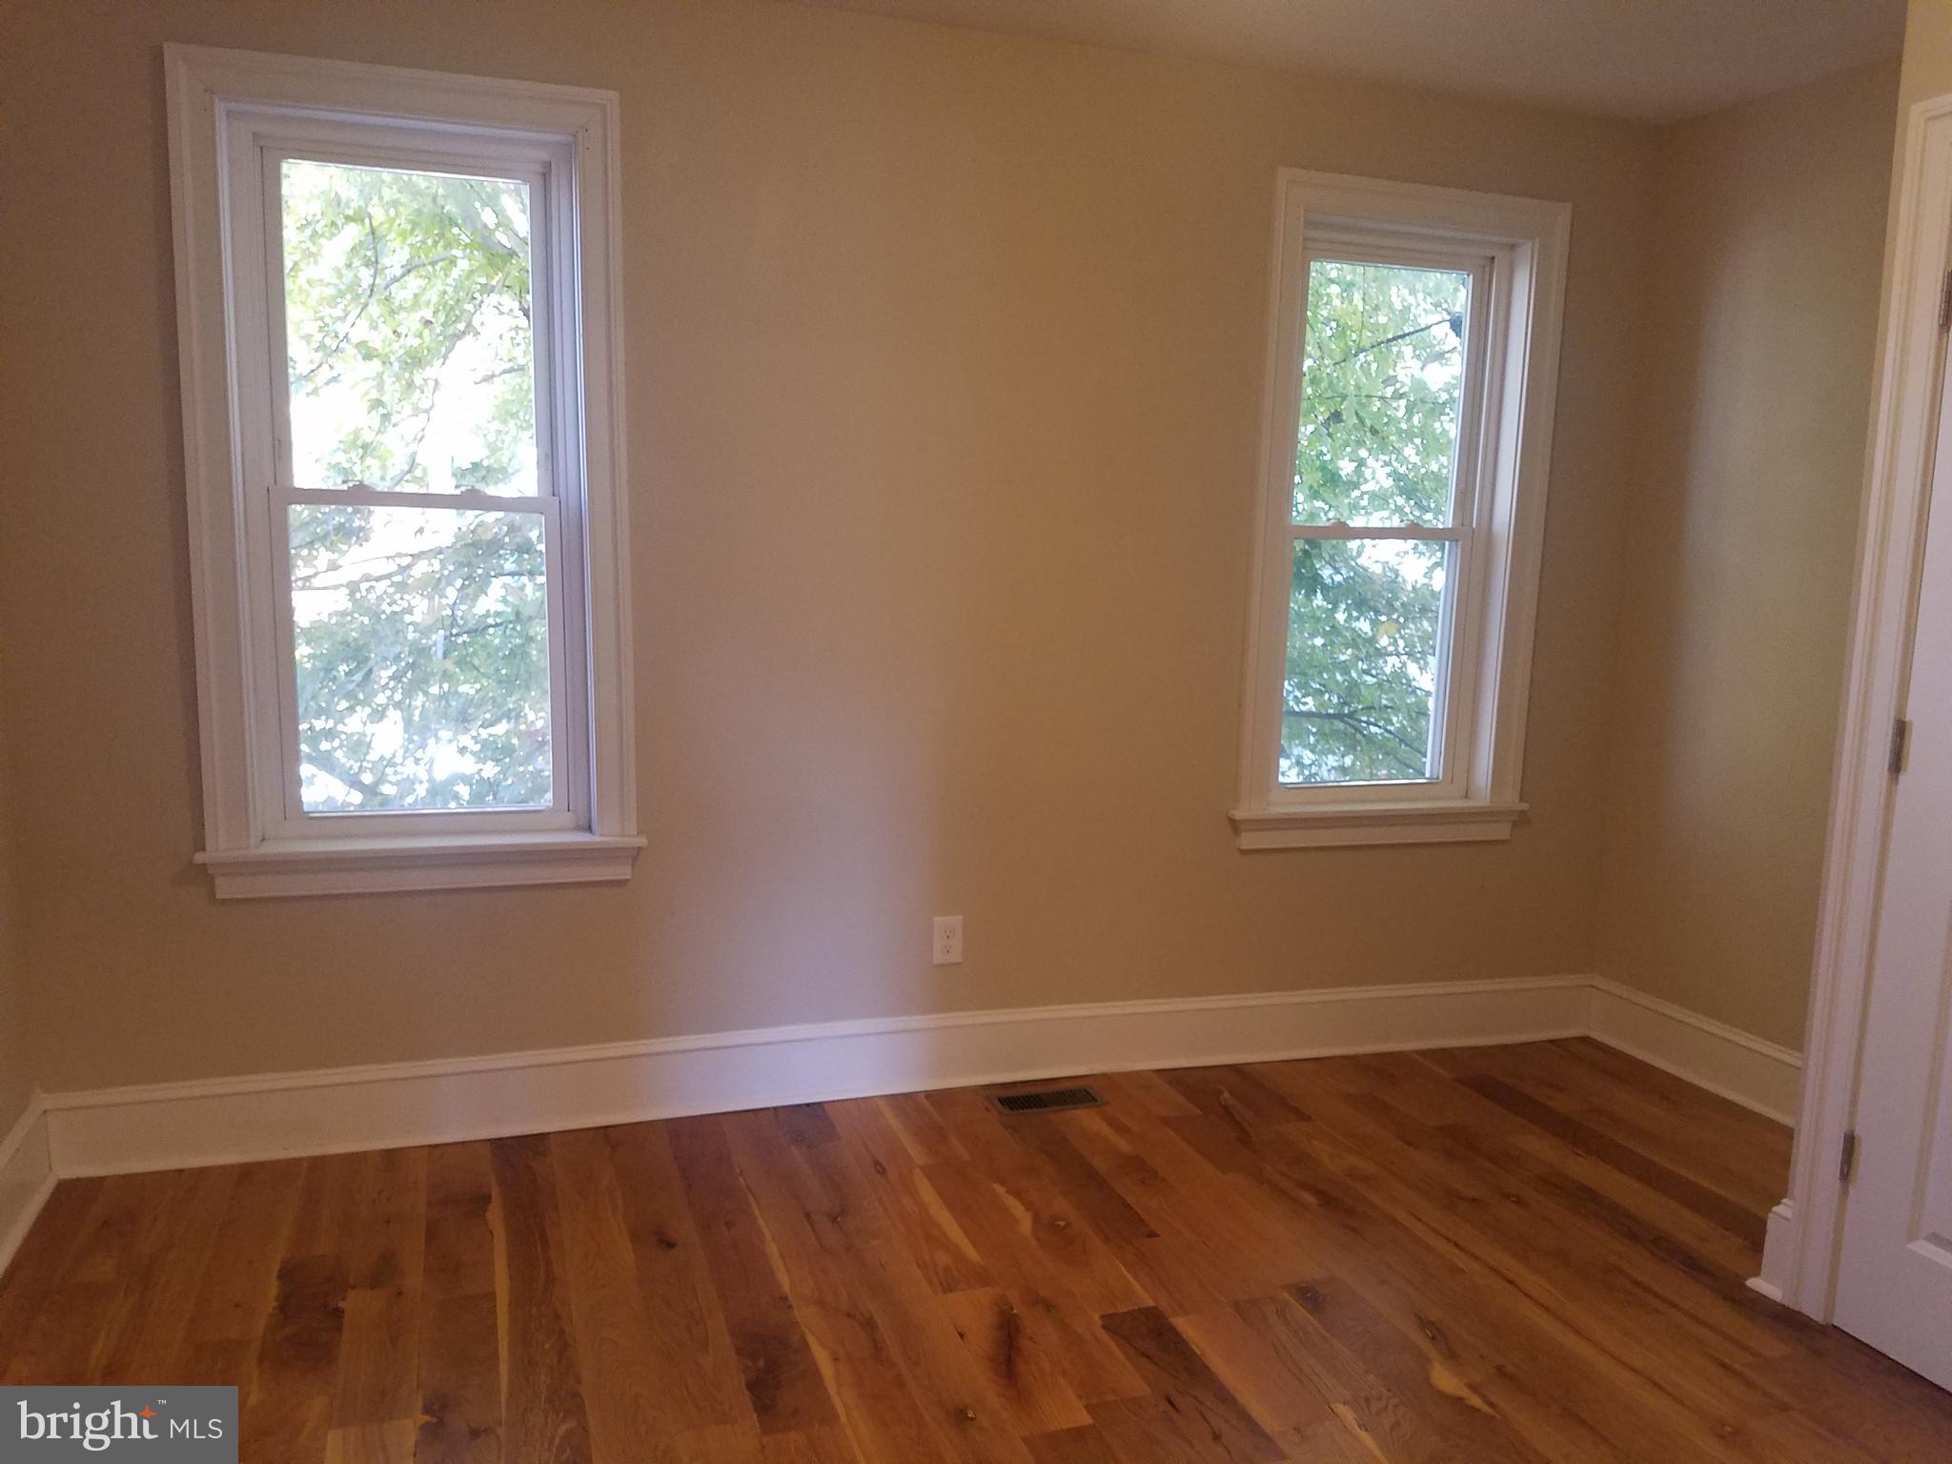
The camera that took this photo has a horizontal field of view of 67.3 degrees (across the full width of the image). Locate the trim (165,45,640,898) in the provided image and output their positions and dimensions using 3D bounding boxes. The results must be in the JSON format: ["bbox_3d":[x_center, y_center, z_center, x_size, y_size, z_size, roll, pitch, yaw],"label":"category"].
[{"bbox_3d":[-1.135,-0.485,3.006,0.850,1.637,0.120,-1,9,-18],"label":"trim"}]

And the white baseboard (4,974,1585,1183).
[{"bbox_3d":[-0.073,0.776,3.507,3.750,0.183,0.036,-1,9,-18],"label":"white baseboard"}]

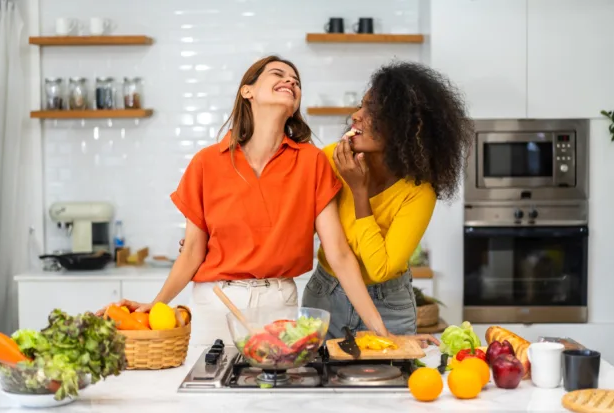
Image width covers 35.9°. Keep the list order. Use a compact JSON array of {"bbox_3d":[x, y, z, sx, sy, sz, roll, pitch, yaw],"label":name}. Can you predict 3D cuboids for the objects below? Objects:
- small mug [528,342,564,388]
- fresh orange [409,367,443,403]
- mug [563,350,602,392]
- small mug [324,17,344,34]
[{"bbox_3d":[0.580,0.383,2.290,0.087,0.096,0.088,0,3,1],"label":"small mug"},{"bbox_3d":[0.268,0.401,2.130,0.078,0.078,0.078,0,3,1],"label":"fresh orange"},{"bbox_3d":[0.612,0.368,2.107,0.086,0.088,0.094,0,2,0],"label":"mug"},{"bbox_3d":[0.144,-0.942,4.980,0.100,0.094,0.080,0,3,1],"label":"small mug"}]

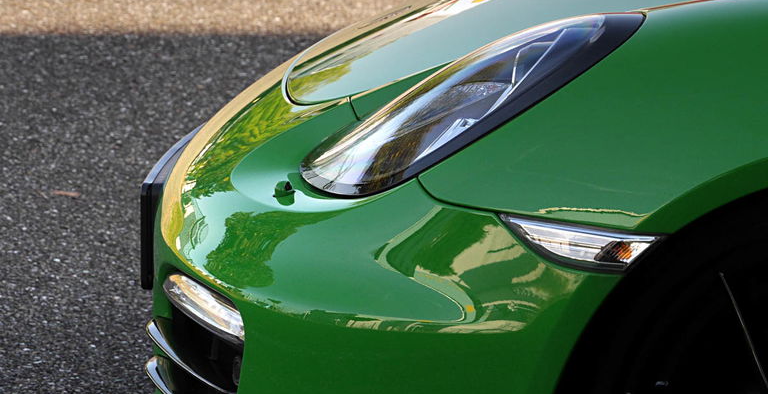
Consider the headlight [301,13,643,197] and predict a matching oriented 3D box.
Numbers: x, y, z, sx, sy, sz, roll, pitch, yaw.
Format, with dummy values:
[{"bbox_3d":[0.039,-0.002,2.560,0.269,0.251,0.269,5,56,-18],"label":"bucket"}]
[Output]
[{"bbox_3d":[0.099,-0.114,4.168,0.410,0.225,0.270,2,11,8],"label":"headlight"}]

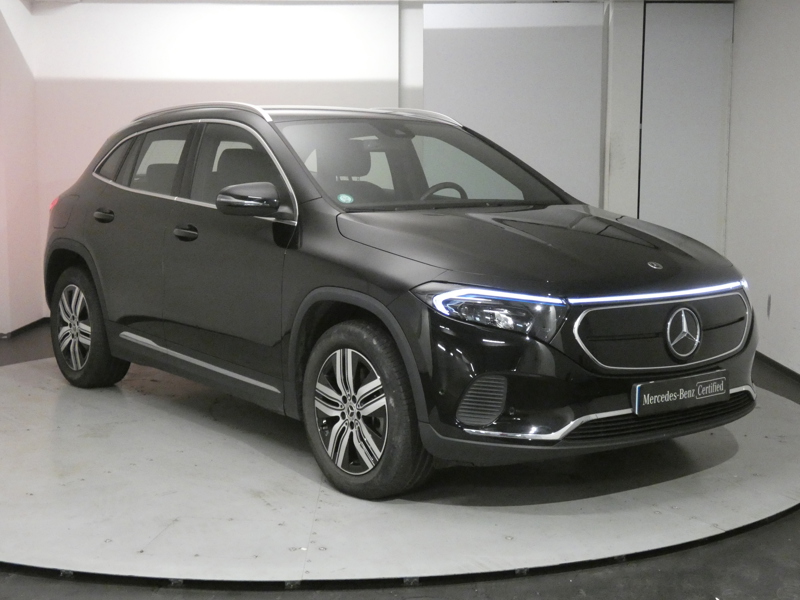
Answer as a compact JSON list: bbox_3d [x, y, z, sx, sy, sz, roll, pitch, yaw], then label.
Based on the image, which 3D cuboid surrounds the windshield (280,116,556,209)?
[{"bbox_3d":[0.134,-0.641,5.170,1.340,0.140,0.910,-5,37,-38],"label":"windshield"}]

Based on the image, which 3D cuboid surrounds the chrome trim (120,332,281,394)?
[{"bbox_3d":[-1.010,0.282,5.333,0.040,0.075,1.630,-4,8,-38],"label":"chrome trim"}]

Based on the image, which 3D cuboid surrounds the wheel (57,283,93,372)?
[{"bbox_3d":[-1.810,0.156,6.482,0.200,0.490,0.490,-4,8,-38],"label":"wheel"}]

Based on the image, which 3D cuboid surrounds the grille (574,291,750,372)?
[{"bbox_3d":[1.022,0.127,4.132,1.010,0.270,0.120,-4,8,-38],"label":"grille"}]

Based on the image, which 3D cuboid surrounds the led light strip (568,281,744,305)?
[{"bbox_3d":[1.013,-0.030,4.112,1.030,0.035,0.110,-5,9,-38],"label":"led light strip"}]

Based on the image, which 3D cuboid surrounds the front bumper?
[{"bbox_3d":[0.909,0.269,4.279,1.800,0.580,0.460,-5,9,-38],"label":"front bumper"}]

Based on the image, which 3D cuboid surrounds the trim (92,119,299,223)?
[{"bbox_3d":[-1.067,-0.668,5.543,0.230,0.480,2.340,-4,8,-38],"label":"trim"}]

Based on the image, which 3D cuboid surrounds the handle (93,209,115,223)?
[{"bbox_3d":[-1.574,-0.447,5.926,0.060,0.065,0.240,-5,9,-38],"label":"handle"}]

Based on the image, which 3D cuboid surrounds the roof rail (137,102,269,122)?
[{"bbox_3d":[-1.045,-0.953,5.685,0.060,0.115,1.480,-5,9,-38],"label":"roof rail"}]

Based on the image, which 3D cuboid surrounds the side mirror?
[{"bbox_3d":[-0.643,-0.430,4.762,0.235,0.150,0.190,-4,8,-38],"label":"side mirror"}]

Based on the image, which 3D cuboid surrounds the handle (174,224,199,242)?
[{"bbox_3d":[-1.015,-0.314,5.253,0.060,0.080,0.235,-4,8,-38],"label":"handle"}]

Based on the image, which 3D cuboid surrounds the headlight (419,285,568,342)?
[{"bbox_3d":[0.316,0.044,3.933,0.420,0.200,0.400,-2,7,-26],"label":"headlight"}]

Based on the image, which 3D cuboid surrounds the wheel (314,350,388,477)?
[{"bbox_3d":[-0.129,0.426,4.317,0.180,0.488,0.488,-5,9,-38],"label":"wheel"}]

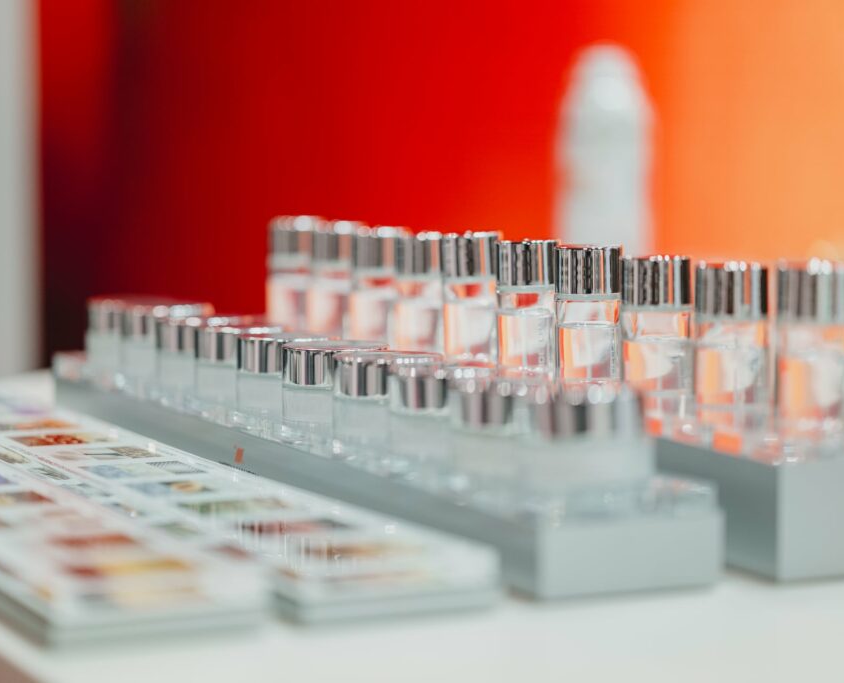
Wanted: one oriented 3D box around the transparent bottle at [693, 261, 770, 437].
[{"bbox_3d":[0.139,0.003,0.956,0.033,0.075,0.033,1,5,0],"label":"transparent bottle"}]

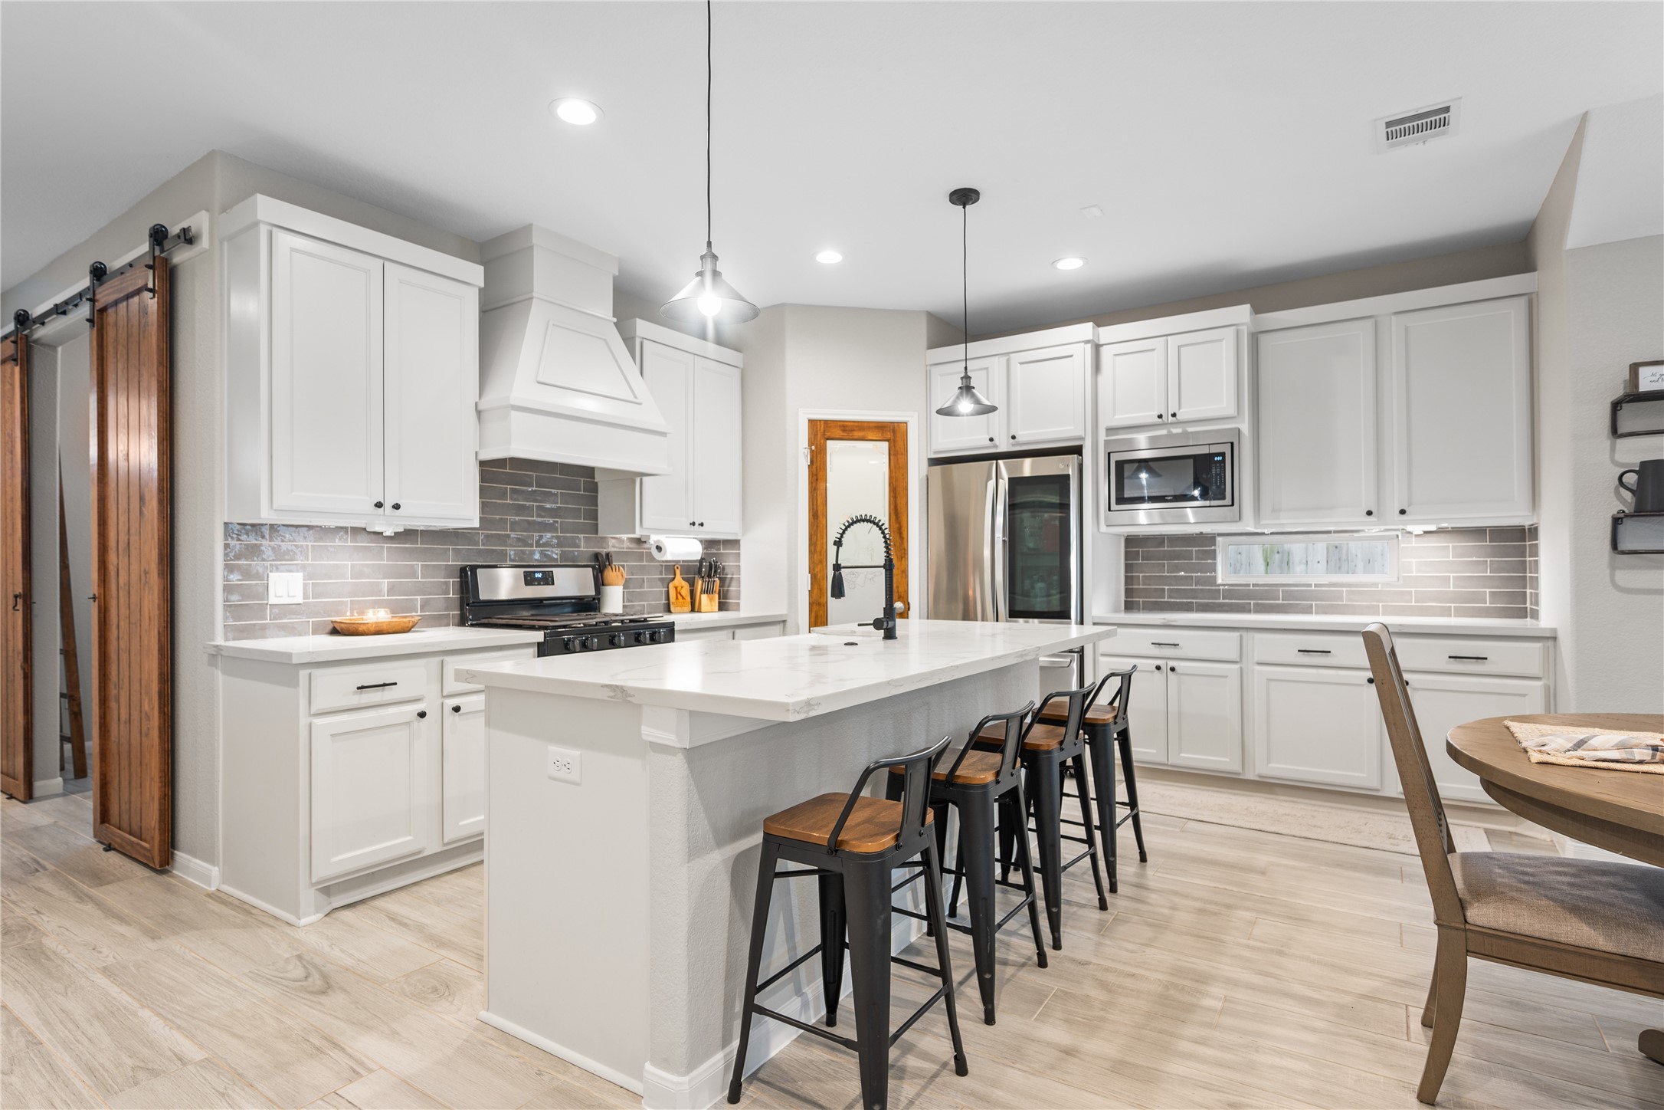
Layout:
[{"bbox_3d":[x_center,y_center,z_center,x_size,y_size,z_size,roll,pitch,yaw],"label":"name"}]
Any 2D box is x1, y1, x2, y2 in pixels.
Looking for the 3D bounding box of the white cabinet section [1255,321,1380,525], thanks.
[{"bbox_3d":[2.557,-0.668,4.380,0.524,1.018,0.330,-1,-1,32],"label":"white cabinet section"}]

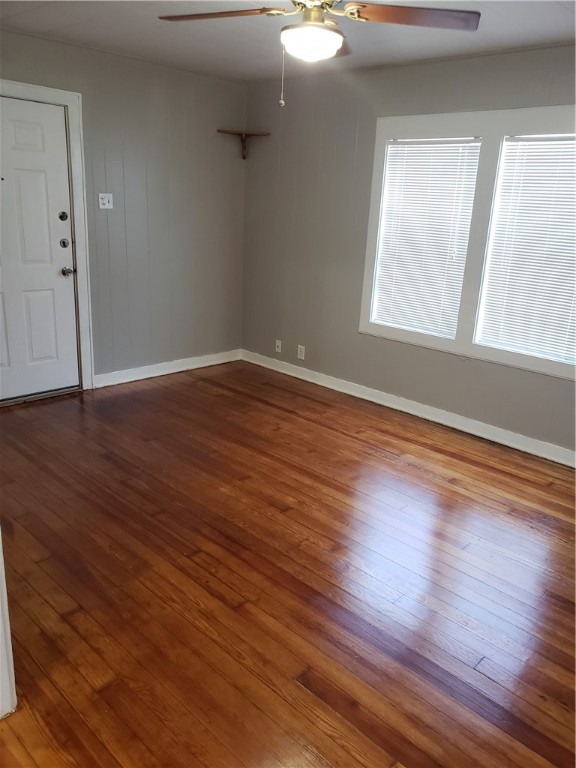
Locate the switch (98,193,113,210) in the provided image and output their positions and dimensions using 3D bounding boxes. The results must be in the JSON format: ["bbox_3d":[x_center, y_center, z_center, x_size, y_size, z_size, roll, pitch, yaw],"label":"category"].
[{"bbox_3d":[-1.372,-1.384,4.374,0.016,0.114,0.111,19,23,41],"label":"switch"}]

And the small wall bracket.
[{"bbox_3d":[-0.375,-2.108,5.104,0.450,0.220,0.220,3,17,-1],"label":"small wall bracket"}]

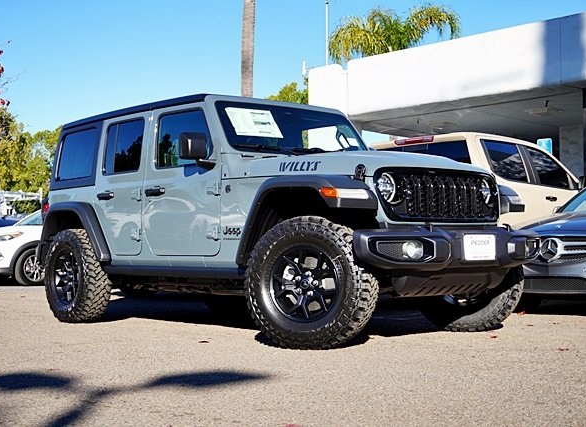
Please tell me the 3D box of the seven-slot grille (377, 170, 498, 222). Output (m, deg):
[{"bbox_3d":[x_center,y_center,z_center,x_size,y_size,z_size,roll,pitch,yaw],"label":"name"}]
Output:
[{"bbox_3d":[0.985,-0.119,5.586,1.220,0.370,0.120,2,-3,-42],"label":"seven-slot grille"}]

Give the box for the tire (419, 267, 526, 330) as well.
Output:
[{"bbox_3d":[1.304,0.467,6.410,0.824,0.824,0.275,-2,-3,27],"label":"tire"}]

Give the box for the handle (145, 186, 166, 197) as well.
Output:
[{"bbox_3d":[-1.074,-0.170,6.669,0.065,0.060,0.205,2,-3,-42],"label":"handle"}]

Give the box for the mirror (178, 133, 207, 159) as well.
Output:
[{"bbox_3d":[-0.708,-0.476,6.071,0.190,0.185,0.120,2,-3,-42],"label":"mirror"}]

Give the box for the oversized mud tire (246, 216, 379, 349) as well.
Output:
[{"bbox_3d":[0.114,0.433,5.337,0.824,0.824,0.275,-2,-3,25],"label":"oversized mud tire"}]

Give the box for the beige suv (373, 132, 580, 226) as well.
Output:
[{"bbox_3d":[2.009,0.089,10.226,5.500,1.900,1.960,2,-4,-45],"label":"beige suv"}]

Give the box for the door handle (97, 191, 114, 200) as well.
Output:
[{"bbox_3d":[-1.590,-0.150,7.240,0.065,0.060,0.205,2,-3,-42],"label":"door handle"}]

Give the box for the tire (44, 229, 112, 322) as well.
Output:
[{"bbox_3d":[-1.901,0.552,7.567,0.275,0.824,0.824,2,-3,-42],"label":"tire"}]

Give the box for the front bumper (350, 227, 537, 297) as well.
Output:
[{"bbox_3d":[1.029,0.303,5.523,1.700,0.440,0.380,2,-3,-42],"label":"front bumper"}]

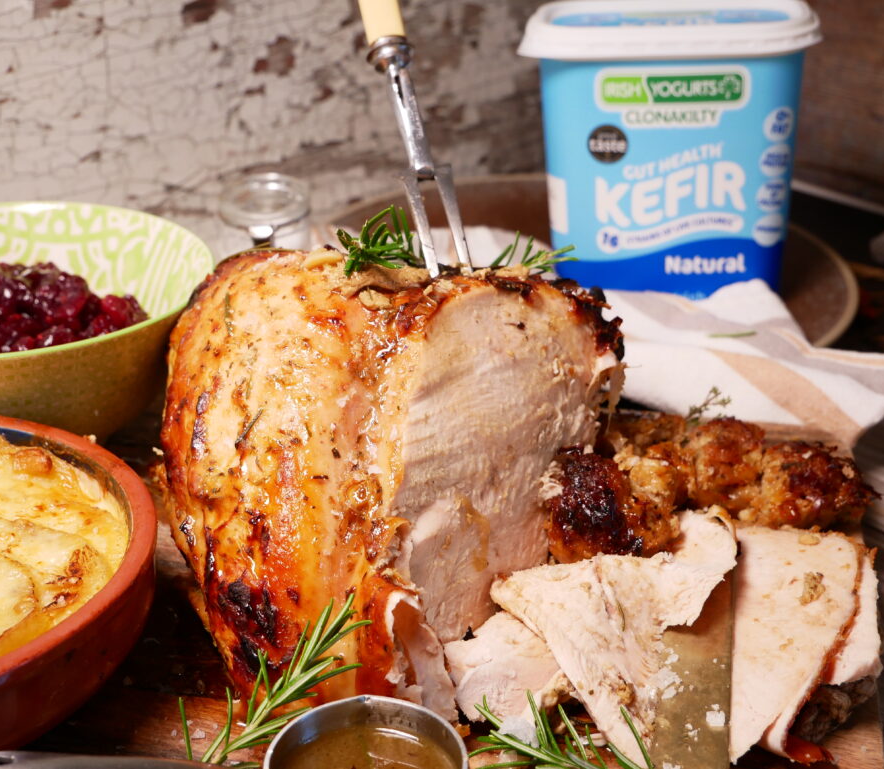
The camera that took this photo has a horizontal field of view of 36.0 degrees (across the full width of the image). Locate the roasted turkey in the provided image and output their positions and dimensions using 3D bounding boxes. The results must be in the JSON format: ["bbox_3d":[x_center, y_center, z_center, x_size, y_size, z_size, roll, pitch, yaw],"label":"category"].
[{"bbox_3d":[-0.021,0.014,0.483,0.174,0.125,0.161,4,24,4],"label":"roasted turkey"}]

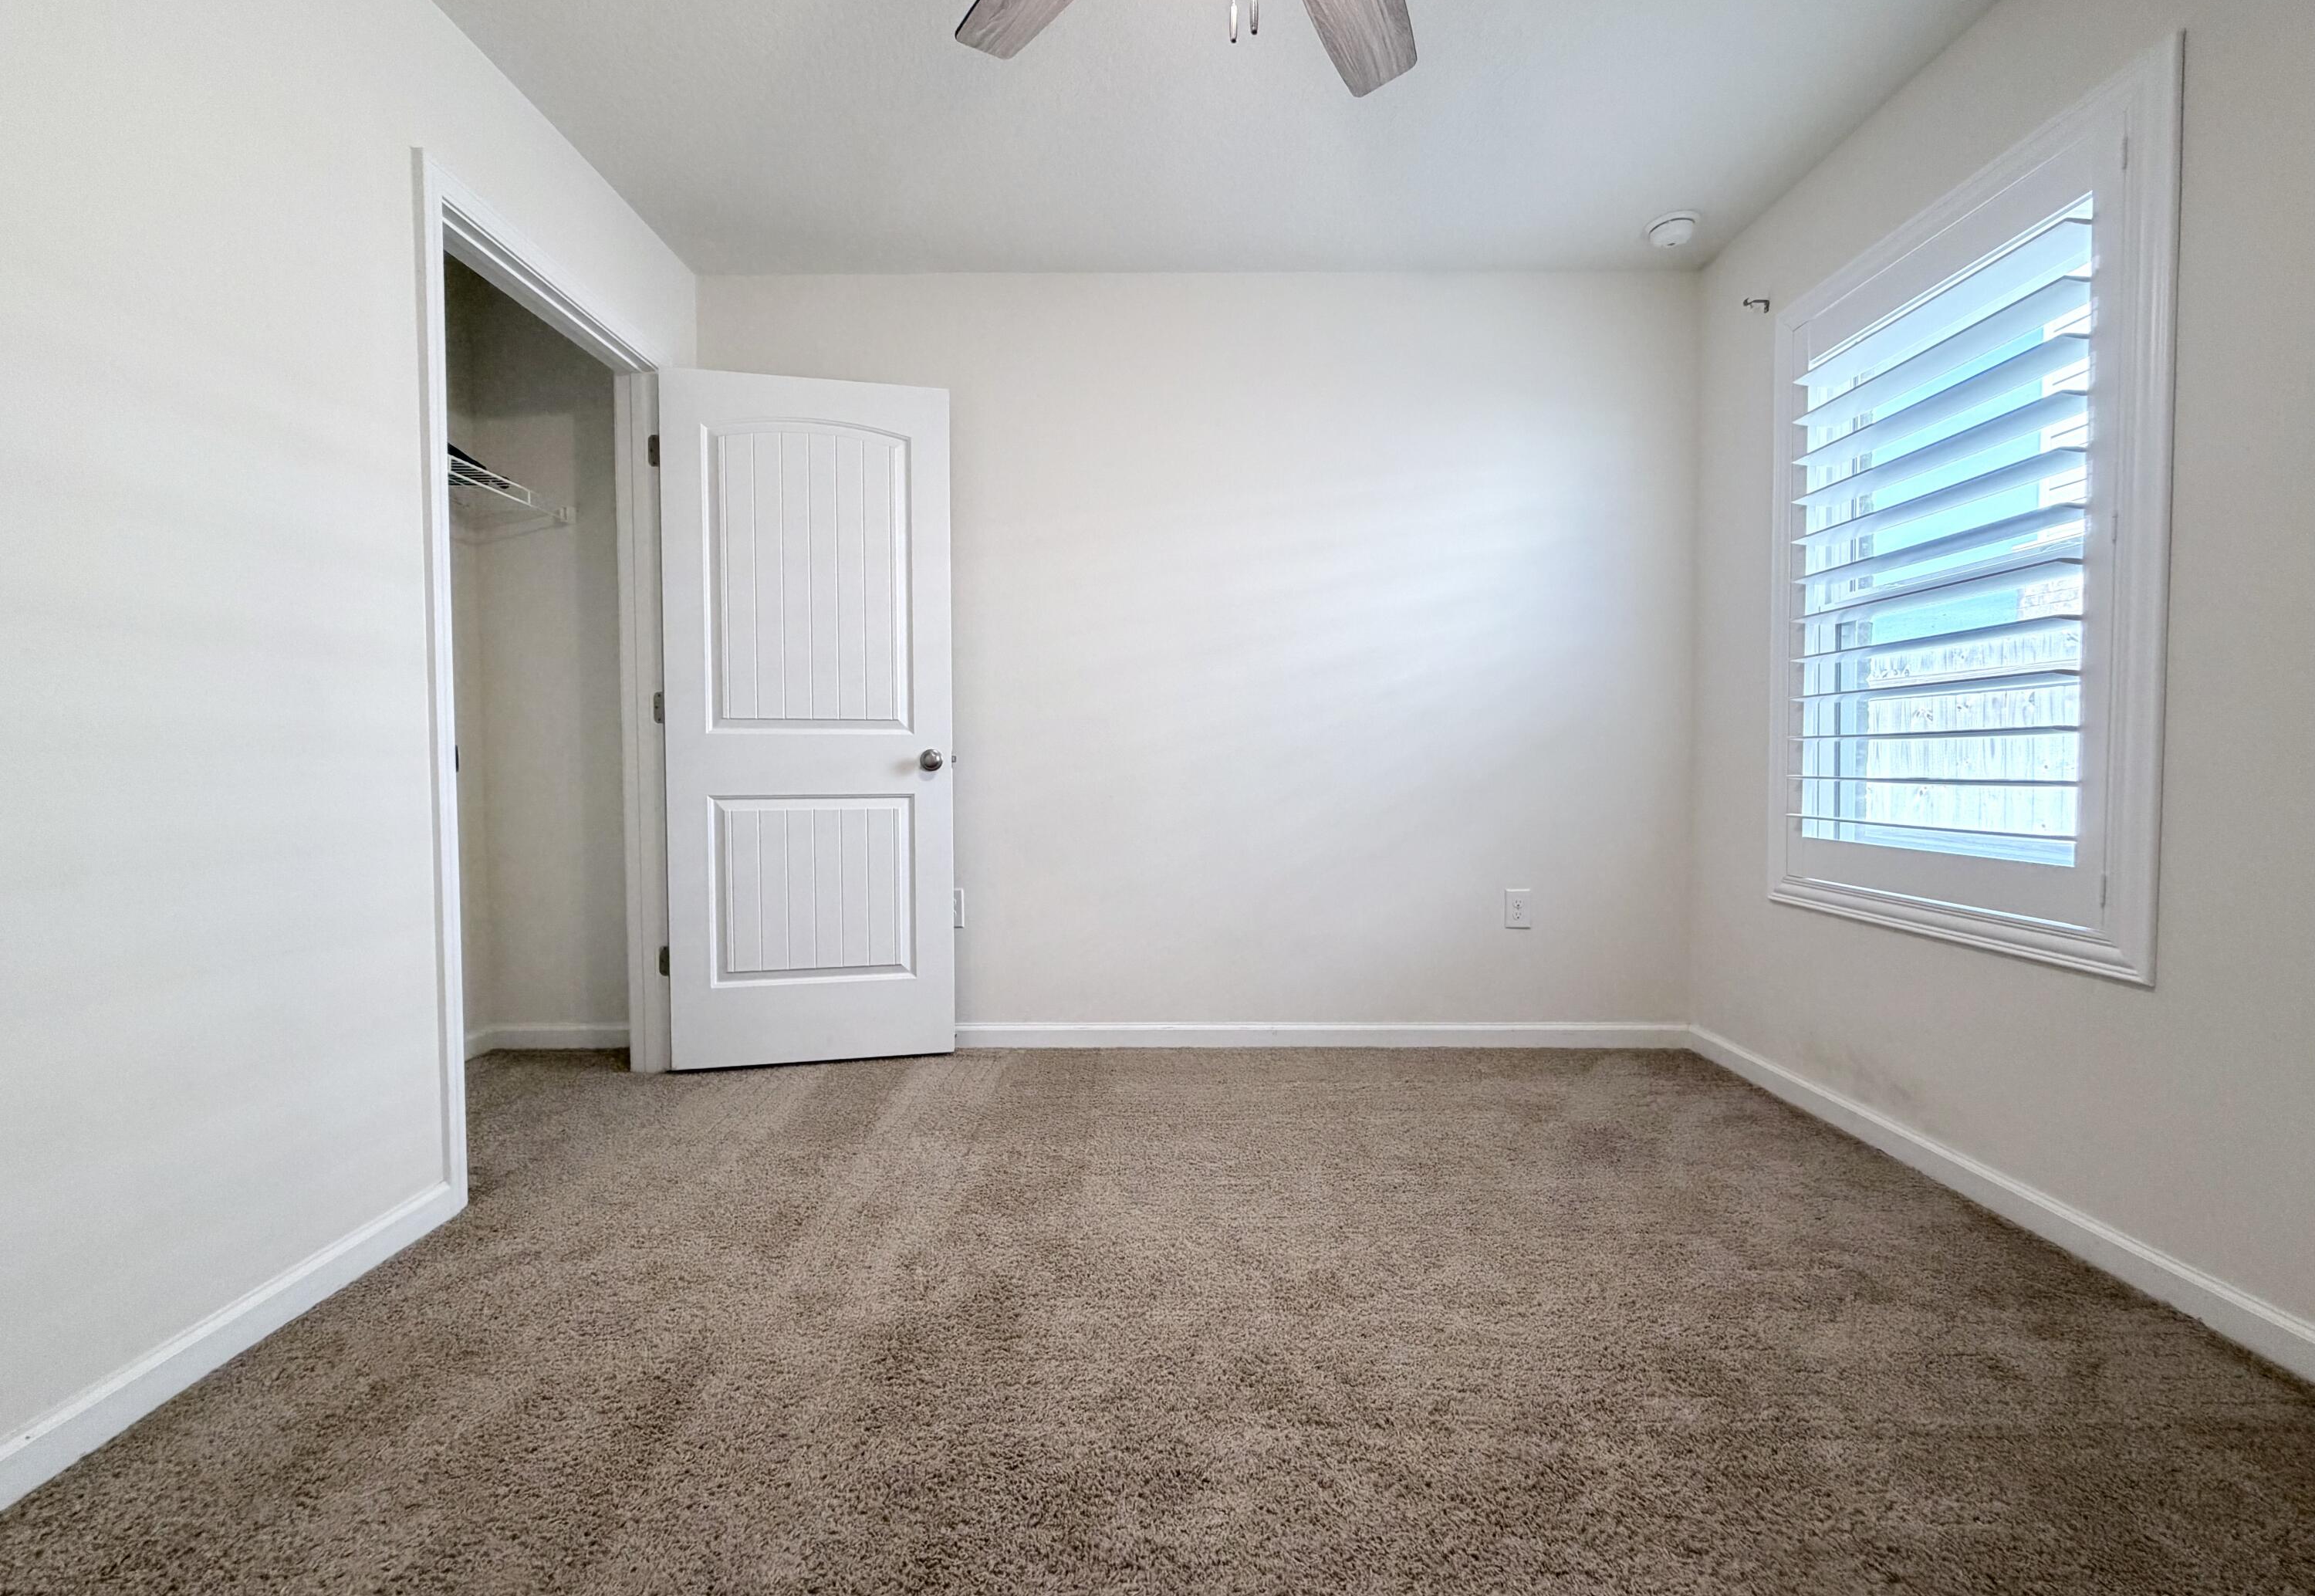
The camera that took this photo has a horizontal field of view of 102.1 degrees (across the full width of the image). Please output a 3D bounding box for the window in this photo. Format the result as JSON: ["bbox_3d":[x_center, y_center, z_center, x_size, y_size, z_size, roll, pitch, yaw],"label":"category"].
[{"bbox_3d":[1.711,-0.487,2.052,0.090,1.570,0.990,0,2,0],"label":"window"}]

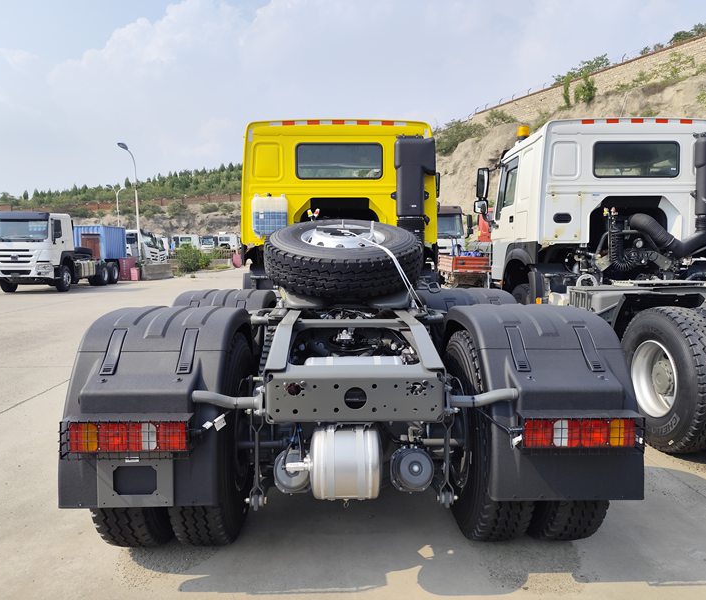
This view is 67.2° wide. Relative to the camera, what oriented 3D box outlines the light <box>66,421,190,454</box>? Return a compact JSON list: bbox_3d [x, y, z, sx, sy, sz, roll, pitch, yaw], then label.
[{"bbox_3d":[-0.922,0.562,2.178,0.465,0.123,0.090,0,5,-2],"label":"light"}]

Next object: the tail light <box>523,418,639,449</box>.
[{"bbox_3d":[0.960,0.562,2.250,0.465,0.123,0.090,0,5,-2],"label":"tail light"}]

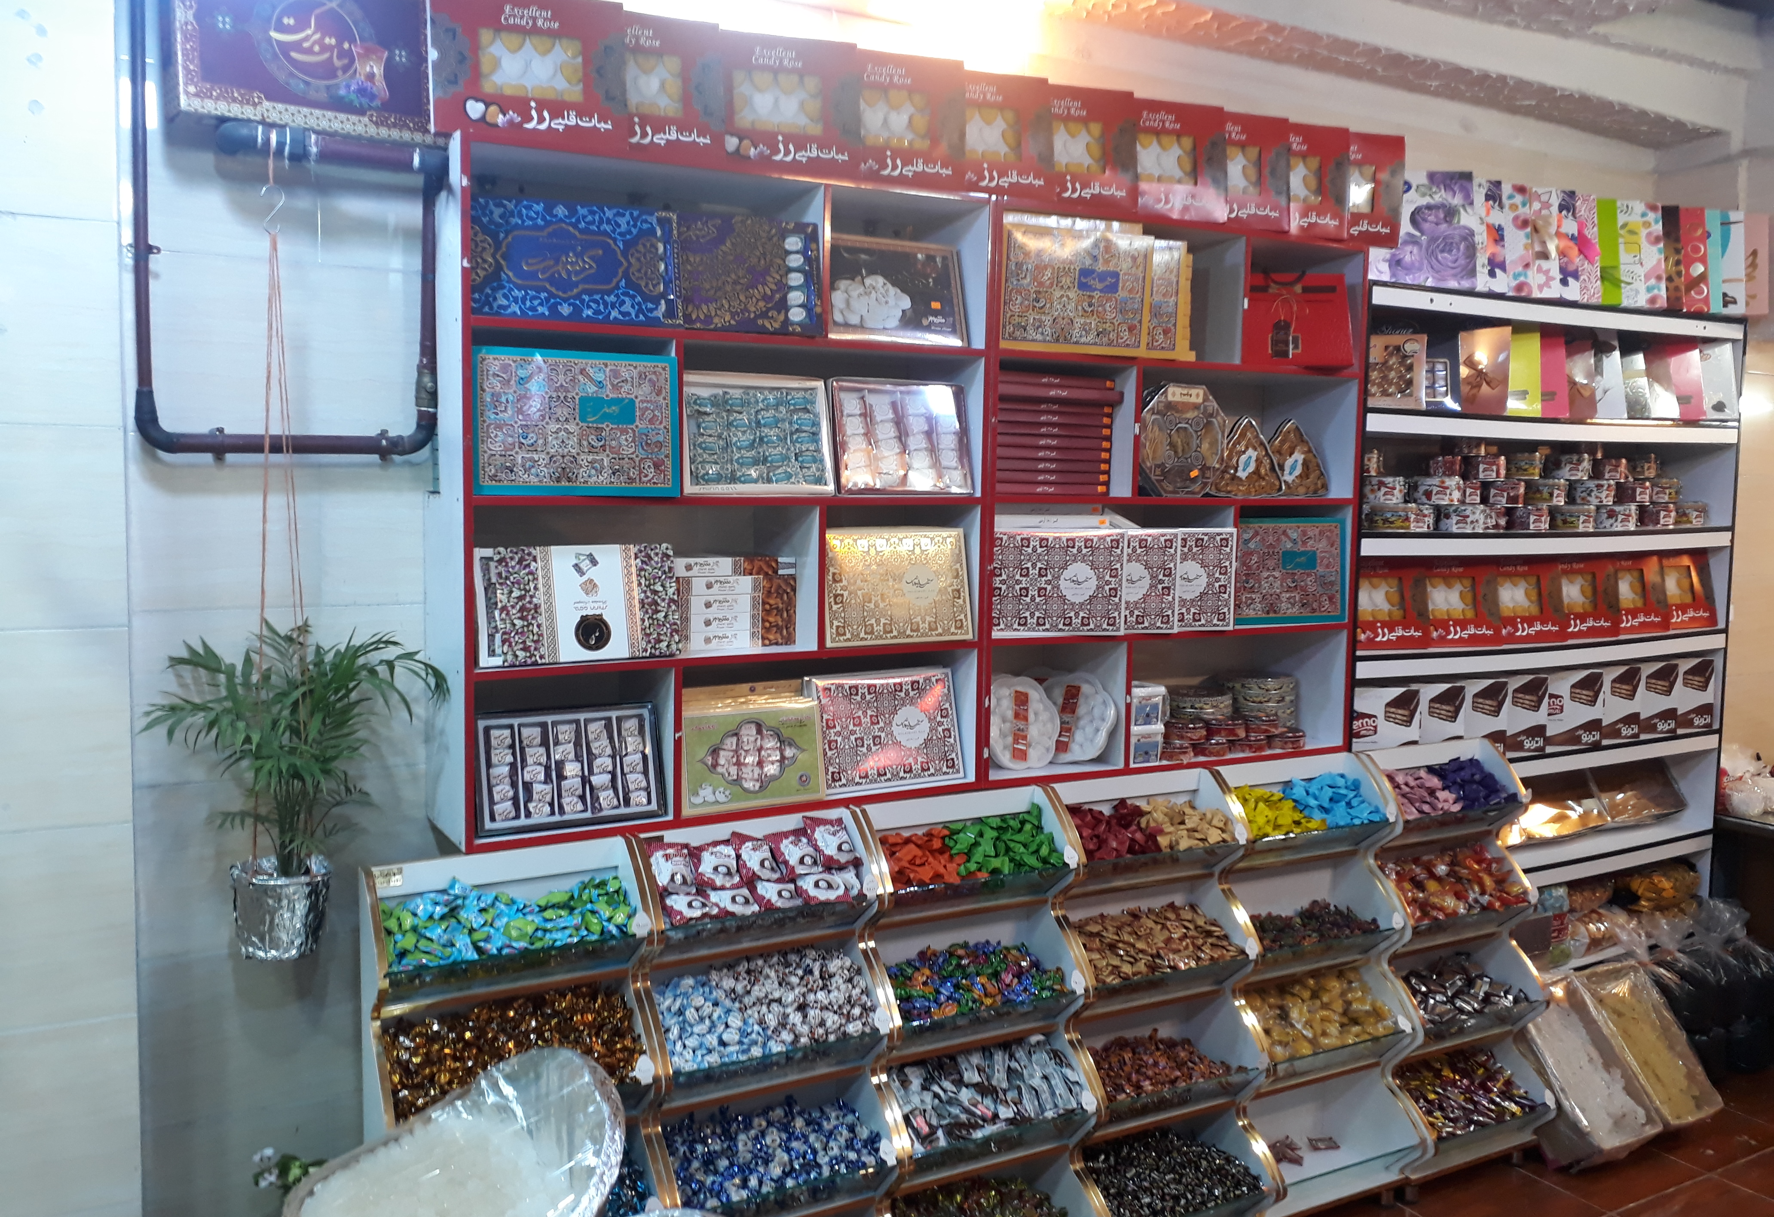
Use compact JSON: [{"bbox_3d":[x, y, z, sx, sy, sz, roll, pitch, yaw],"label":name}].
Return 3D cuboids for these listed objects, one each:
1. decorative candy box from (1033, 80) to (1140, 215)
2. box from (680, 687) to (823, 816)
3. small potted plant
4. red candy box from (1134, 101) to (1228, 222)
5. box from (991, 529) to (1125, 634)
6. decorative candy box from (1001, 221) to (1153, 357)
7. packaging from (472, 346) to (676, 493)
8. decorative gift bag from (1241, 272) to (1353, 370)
[{"bbox_3d":[0.358,-0.935,2.824,0.308,0.248,0.045,-1,-1,-16],"label":"decorative candy box"},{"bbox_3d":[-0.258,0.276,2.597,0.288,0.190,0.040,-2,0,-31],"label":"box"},{"bbox_3d":[-0.971,0.296,2.267,0.460,0.550,0.390,-2,6,-29],"label":"small potted plant"},{"bbox_3d":[0.572,-0.942,2.939,0.306,0.248,0.045,-1,-2,-16],"label":"red candy box"},{"bbox_3d":[0.357,-0.052,2.885,0.317,0.221,0.027,-2,5,-23],"label":"box"},{"bbox_3d":[0.379,-0.639,2.799,0.352,0.243,0.030,-2,8,-26],"label":"decorative candy box"},{"bbox_3d":[-0.532,-0.313,2.372,0.361,0.244,0.030,-2,3,-28],"label":"packaging"},{"bbox_3d":[0.890,-0.650,3.120,0.305,0.210,0.120,1,5,3],"label":"decorative gift bag"}]

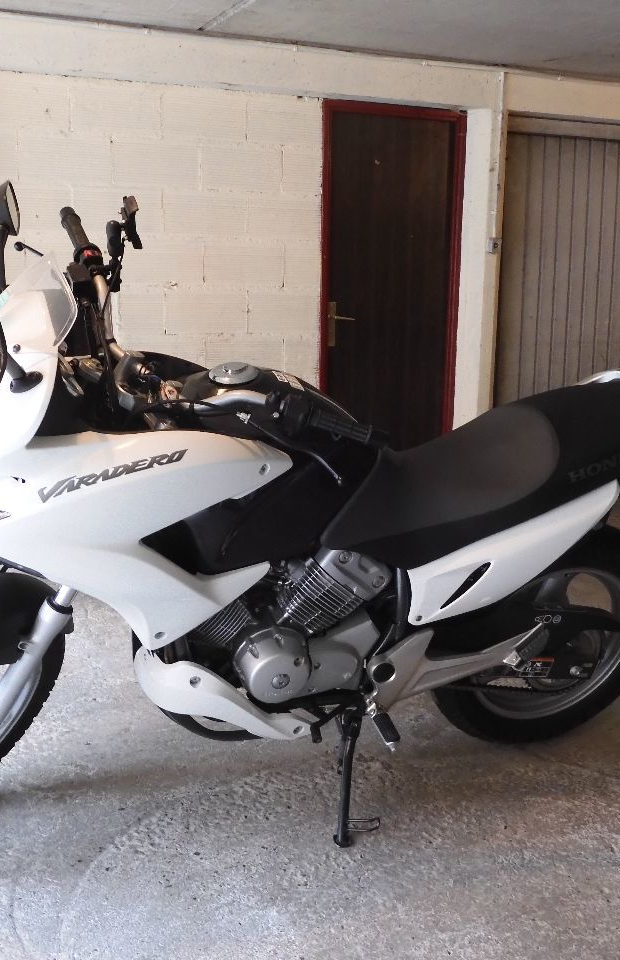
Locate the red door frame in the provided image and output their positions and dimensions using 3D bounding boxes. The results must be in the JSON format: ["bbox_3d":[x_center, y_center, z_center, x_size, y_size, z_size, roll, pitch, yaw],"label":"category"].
[{"bbox_3d":[0.413,-0.891,5.435,0.811,2.025,0.100,-4,12,-23],"label":"red door frame"}]

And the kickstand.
[{"bbox_3d":[0.113,0.644,2.266,0.100,0.300,0.060,14,-20,-16],"label":"kickstand"}]

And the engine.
[{"bbox_3d":[-0.076,0.261,2.242,0.450,0.340,0.320,-3,29,-21],"label":"engine"}]

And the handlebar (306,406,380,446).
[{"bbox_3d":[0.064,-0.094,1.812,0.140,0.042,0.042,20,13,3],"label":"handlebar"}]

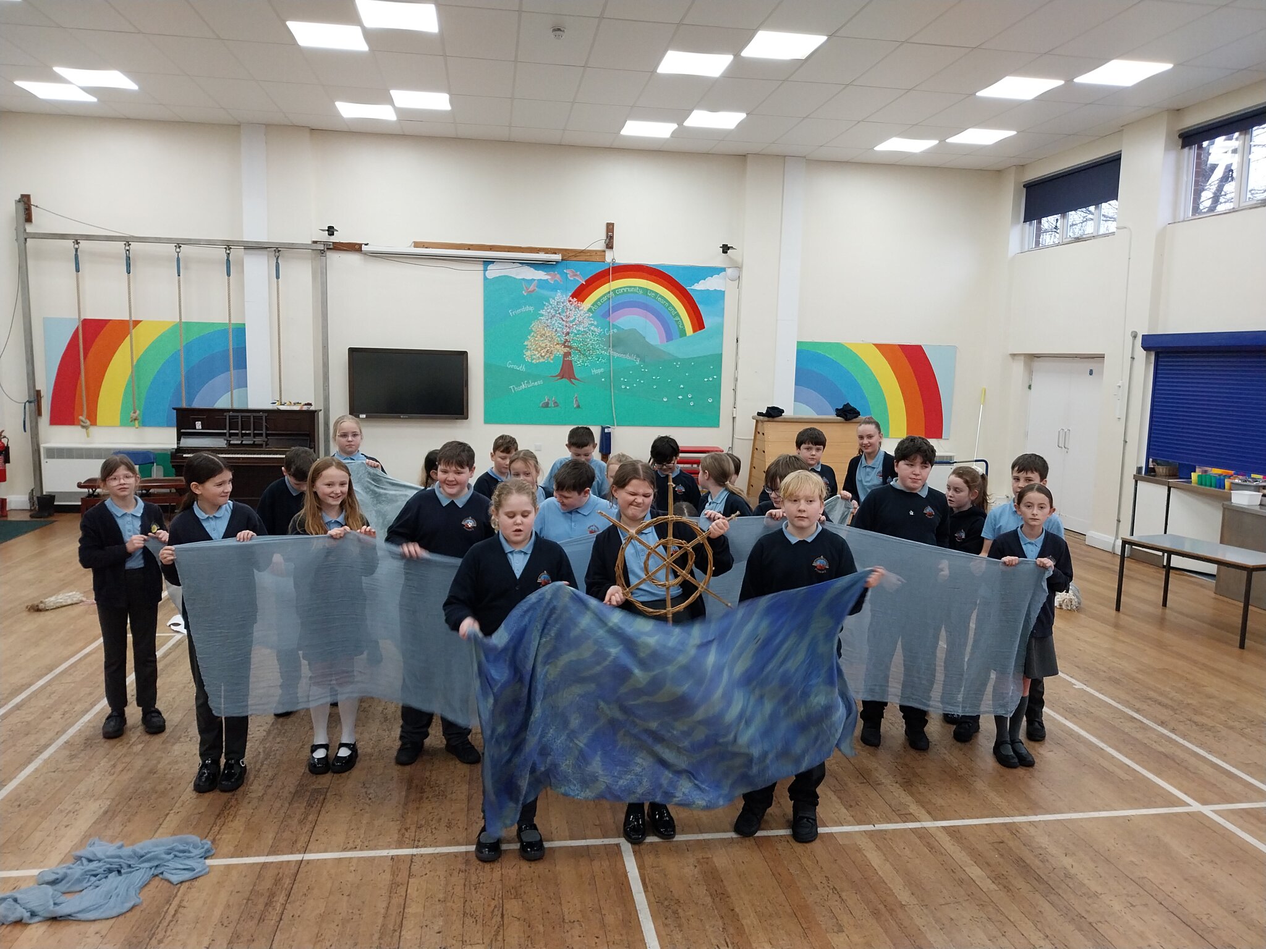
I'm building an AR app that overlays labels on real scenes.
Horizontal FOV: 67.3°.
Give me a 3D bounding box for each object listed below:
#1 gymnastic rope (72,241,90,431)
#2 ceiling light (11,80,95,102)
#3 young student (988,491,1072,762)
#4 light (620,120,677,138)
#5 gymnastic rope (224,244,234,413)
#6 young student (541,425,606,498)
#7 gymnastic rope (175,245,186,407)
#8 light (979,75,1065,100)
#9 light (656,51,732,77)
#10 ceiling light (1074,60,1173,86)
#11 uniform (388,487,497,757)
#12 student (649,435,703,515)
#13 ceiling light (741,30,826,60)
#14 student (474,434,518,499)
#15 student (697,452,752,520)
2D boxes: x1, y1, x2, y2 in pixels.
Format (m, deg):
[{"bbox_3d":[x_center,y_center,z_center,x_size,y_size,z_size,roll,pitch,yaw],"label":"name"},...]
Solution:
[{"bbox_3d":[-6.073,-1.514,10.484,0.130,2.083,0.120,1,7,-9],"label":"gymnastic rope"},{"bbox_3d":[-5.766,-3.852,9.559,0.600,0.050,0.600,1,7,-9],"label":"ceiling light"},{"bbox_3d":[1.923,0.725,4.665,0.420,1.370,0.340,2,7,4],"label":"young student"},{"bbox_3d":[0.164,-3.808,10.469,0.585,0.040,0.585,0,7,-9],"label":"light"},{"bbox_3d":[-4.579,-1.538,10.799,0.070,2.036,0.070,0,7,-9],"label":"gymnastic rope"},{"bbox_3d":[-0.358,0.435,6.014,0.430,1.490,0.340,1,7,-4],"label":"young student"},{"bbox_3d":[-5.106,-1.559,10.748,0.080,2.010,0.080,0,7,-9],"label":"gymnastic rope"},{"bbox_3d":[3.488,-3.501,8.574,0.590,0.050,0.590,0,7,-9],"label":"light"},{"bbox_3d":[0.522,-3.509,8.110,0.600,0.050,0.600,1,7,-9],"label":"light"},{"bbox_3d":[4.170,-3.404,8.065,0.600,0.050,0.600,1,7,-9],"label":"ceiling light"},{"bbox_3d":[-0.894,0.649,4.407,0.480,1.200,0.330,0,7,-12],"label":"uniform"},{"bbox_3d":[0.220,0.471,6.006,0.430,1.450,0.340,2,7,3],"label":"student"},{"bbox_3d":[1.205,-3.431,7.612,0.600,0.050,0.600,1,7,-9],"label":"ceiling light"},{"bbox_3d":[-0.827,0.453,6.076,0.420,1.430,0.320,-1,7,-17],"label":"student"},{"bbox_3d":[0.512,0.563,5.553,0.360,1.390,0.410,-5,10,-43],"label":"student"}]

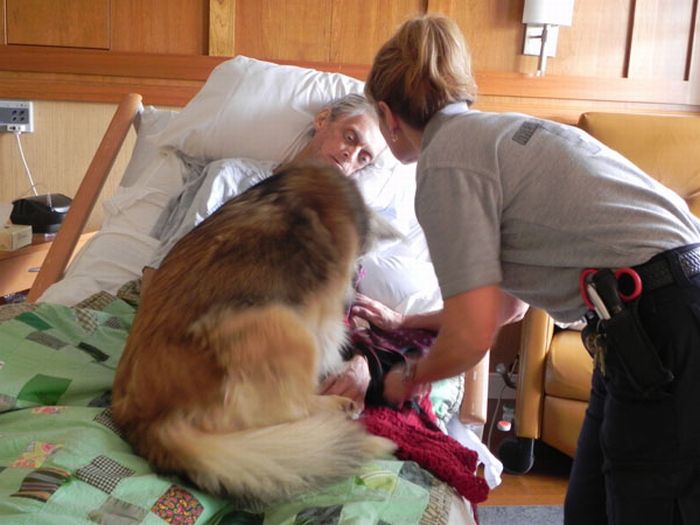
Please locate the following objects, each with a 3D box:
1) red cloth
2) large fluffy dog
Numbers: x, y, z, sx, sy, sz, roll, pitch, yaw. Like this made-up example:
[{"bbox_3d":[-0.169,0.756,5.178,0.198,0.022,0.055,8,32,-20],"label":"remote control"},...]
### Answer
[{"bbox_3d":[0.138,0.347,1.614,0.280,0.120,0.170,12,14,39],"label":"red cloth"},{"bbox_3d":[-0.189,0.064,1.593,0.540,0.550,0.400,-4,13,-31],"label":"large fluffy dog"}]

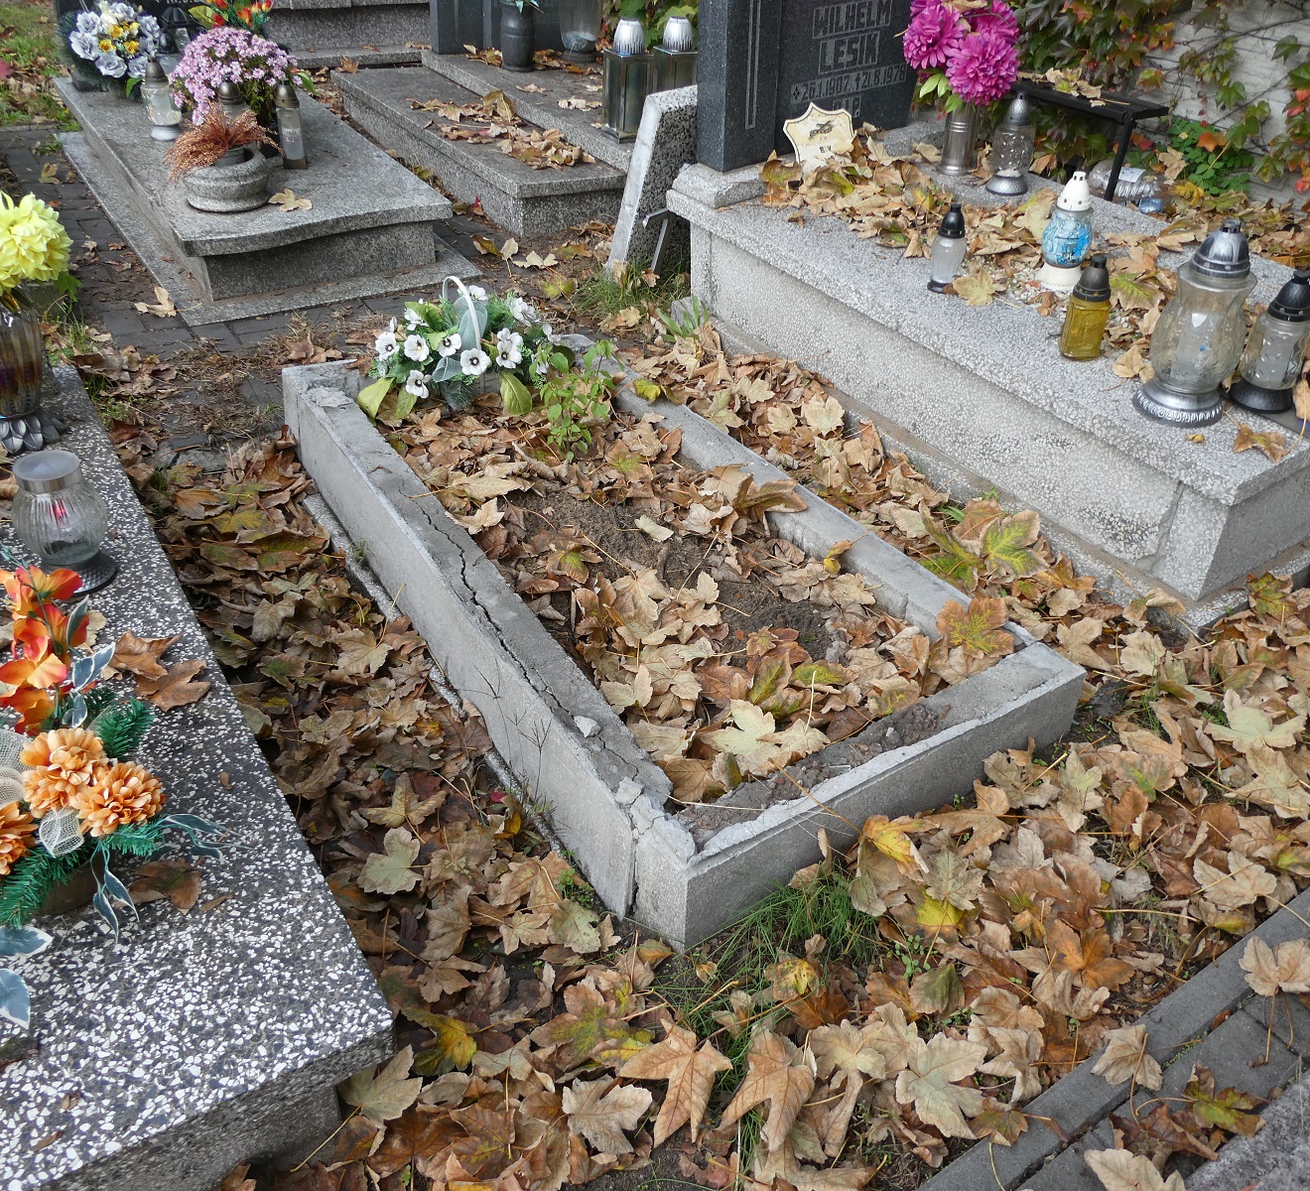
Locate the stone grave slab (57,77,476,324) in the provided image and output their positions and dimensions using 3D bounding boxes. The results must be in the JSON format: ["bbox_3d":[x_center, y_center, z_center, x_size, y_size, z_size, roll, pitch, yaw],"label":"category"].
[{"bbox_3d":[-1.543,-1.578,4.048,0.918,0.240,2.164,-19,42,-27],"label":"stone grave slab"}]

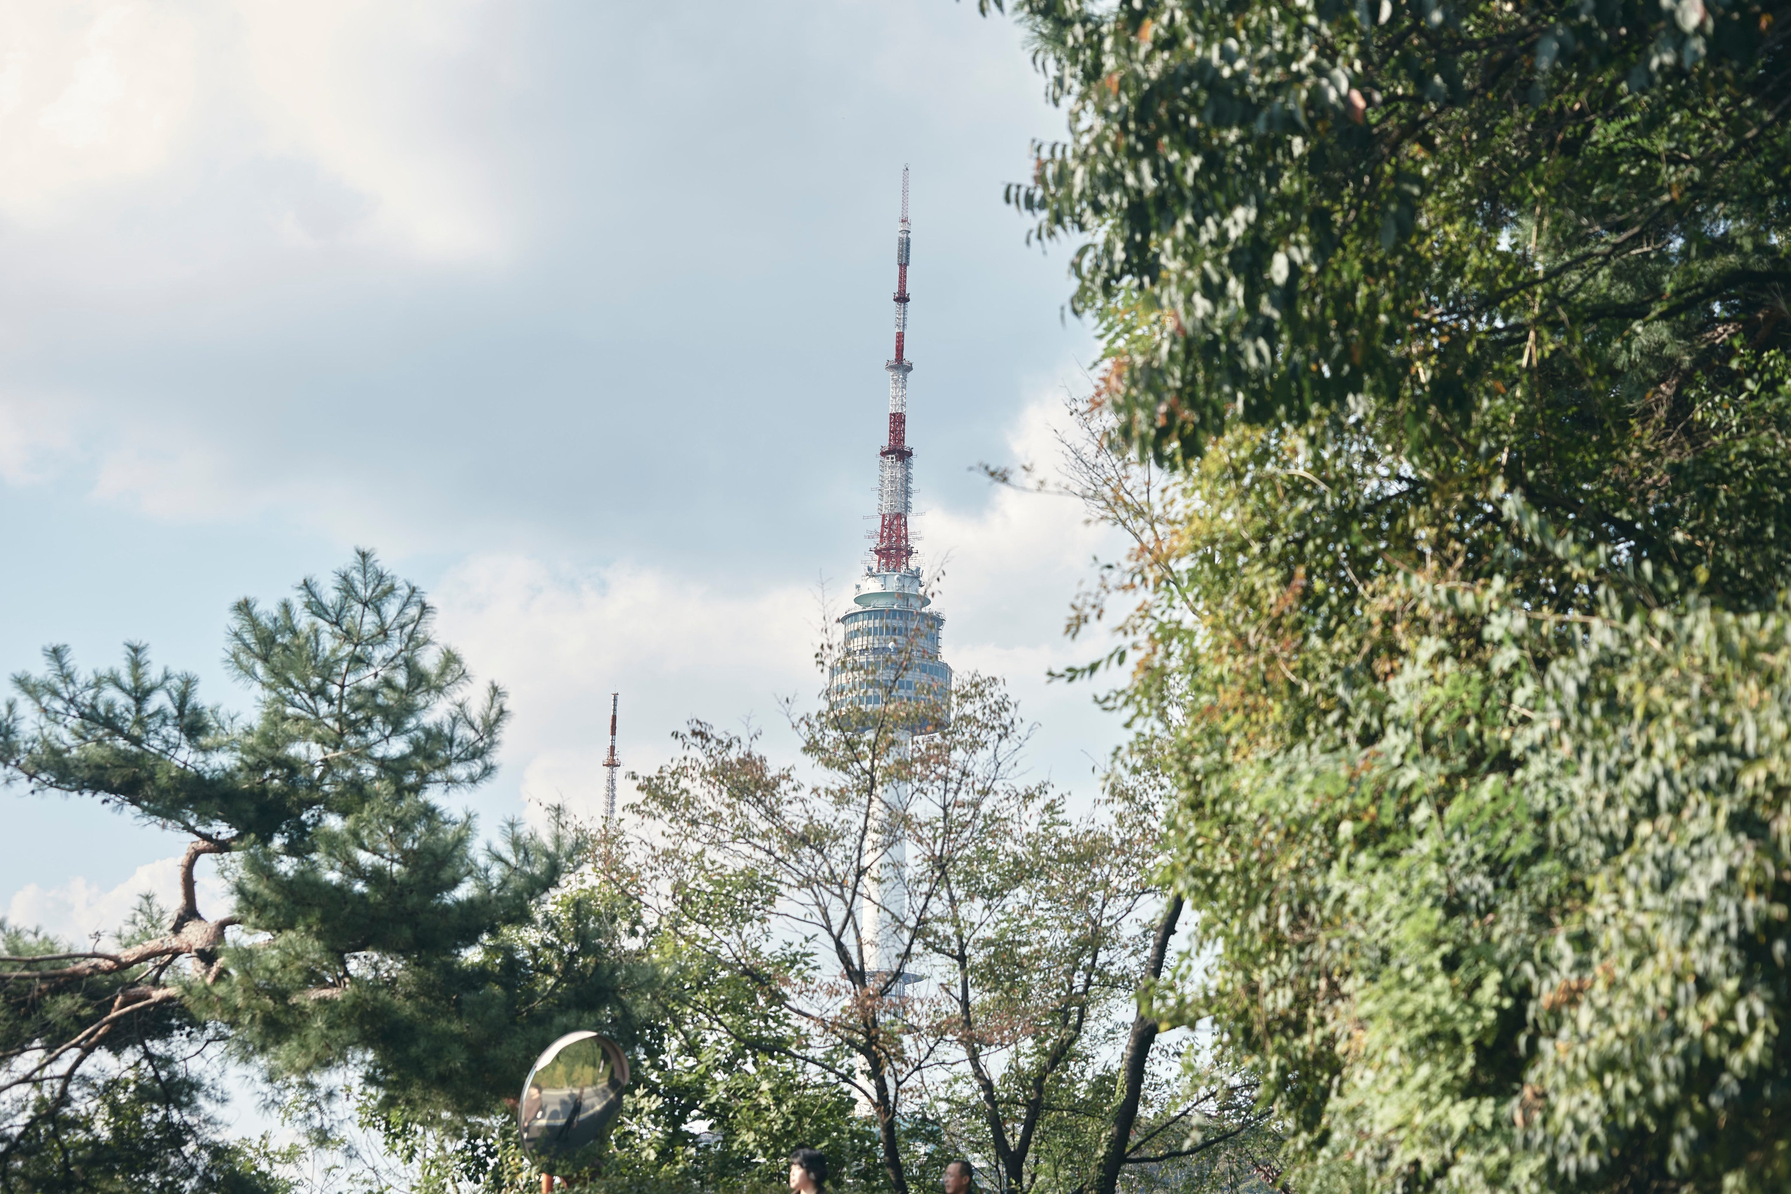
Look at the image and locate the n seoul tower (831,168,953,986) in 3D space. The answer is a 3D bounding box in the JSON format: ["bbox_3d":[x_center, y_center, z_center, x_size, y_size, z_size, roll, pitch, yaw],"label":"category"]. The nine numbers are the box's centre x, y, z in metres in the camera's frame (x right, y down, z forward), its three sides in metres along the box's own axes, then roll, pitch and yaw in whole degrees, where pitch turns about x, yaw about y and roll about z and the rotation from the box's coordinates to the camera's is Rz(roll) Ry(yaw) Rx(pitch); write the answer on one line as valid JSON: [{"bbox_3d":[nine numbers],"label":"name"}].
[{"bbox_3d":[-0.783,11.110,812.934,28.700,236.700,28.700,2,-14,0],"label":"n seoul tower"}]

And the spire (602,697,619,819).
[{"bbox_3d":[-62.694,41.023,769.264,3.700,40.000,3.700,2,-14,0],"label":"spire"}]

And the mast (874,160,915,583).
[{"bbox_3d":[0.996,-54.787,828.998,9.500,101.000,9.500,2,-14,0],"label":"mast"}]

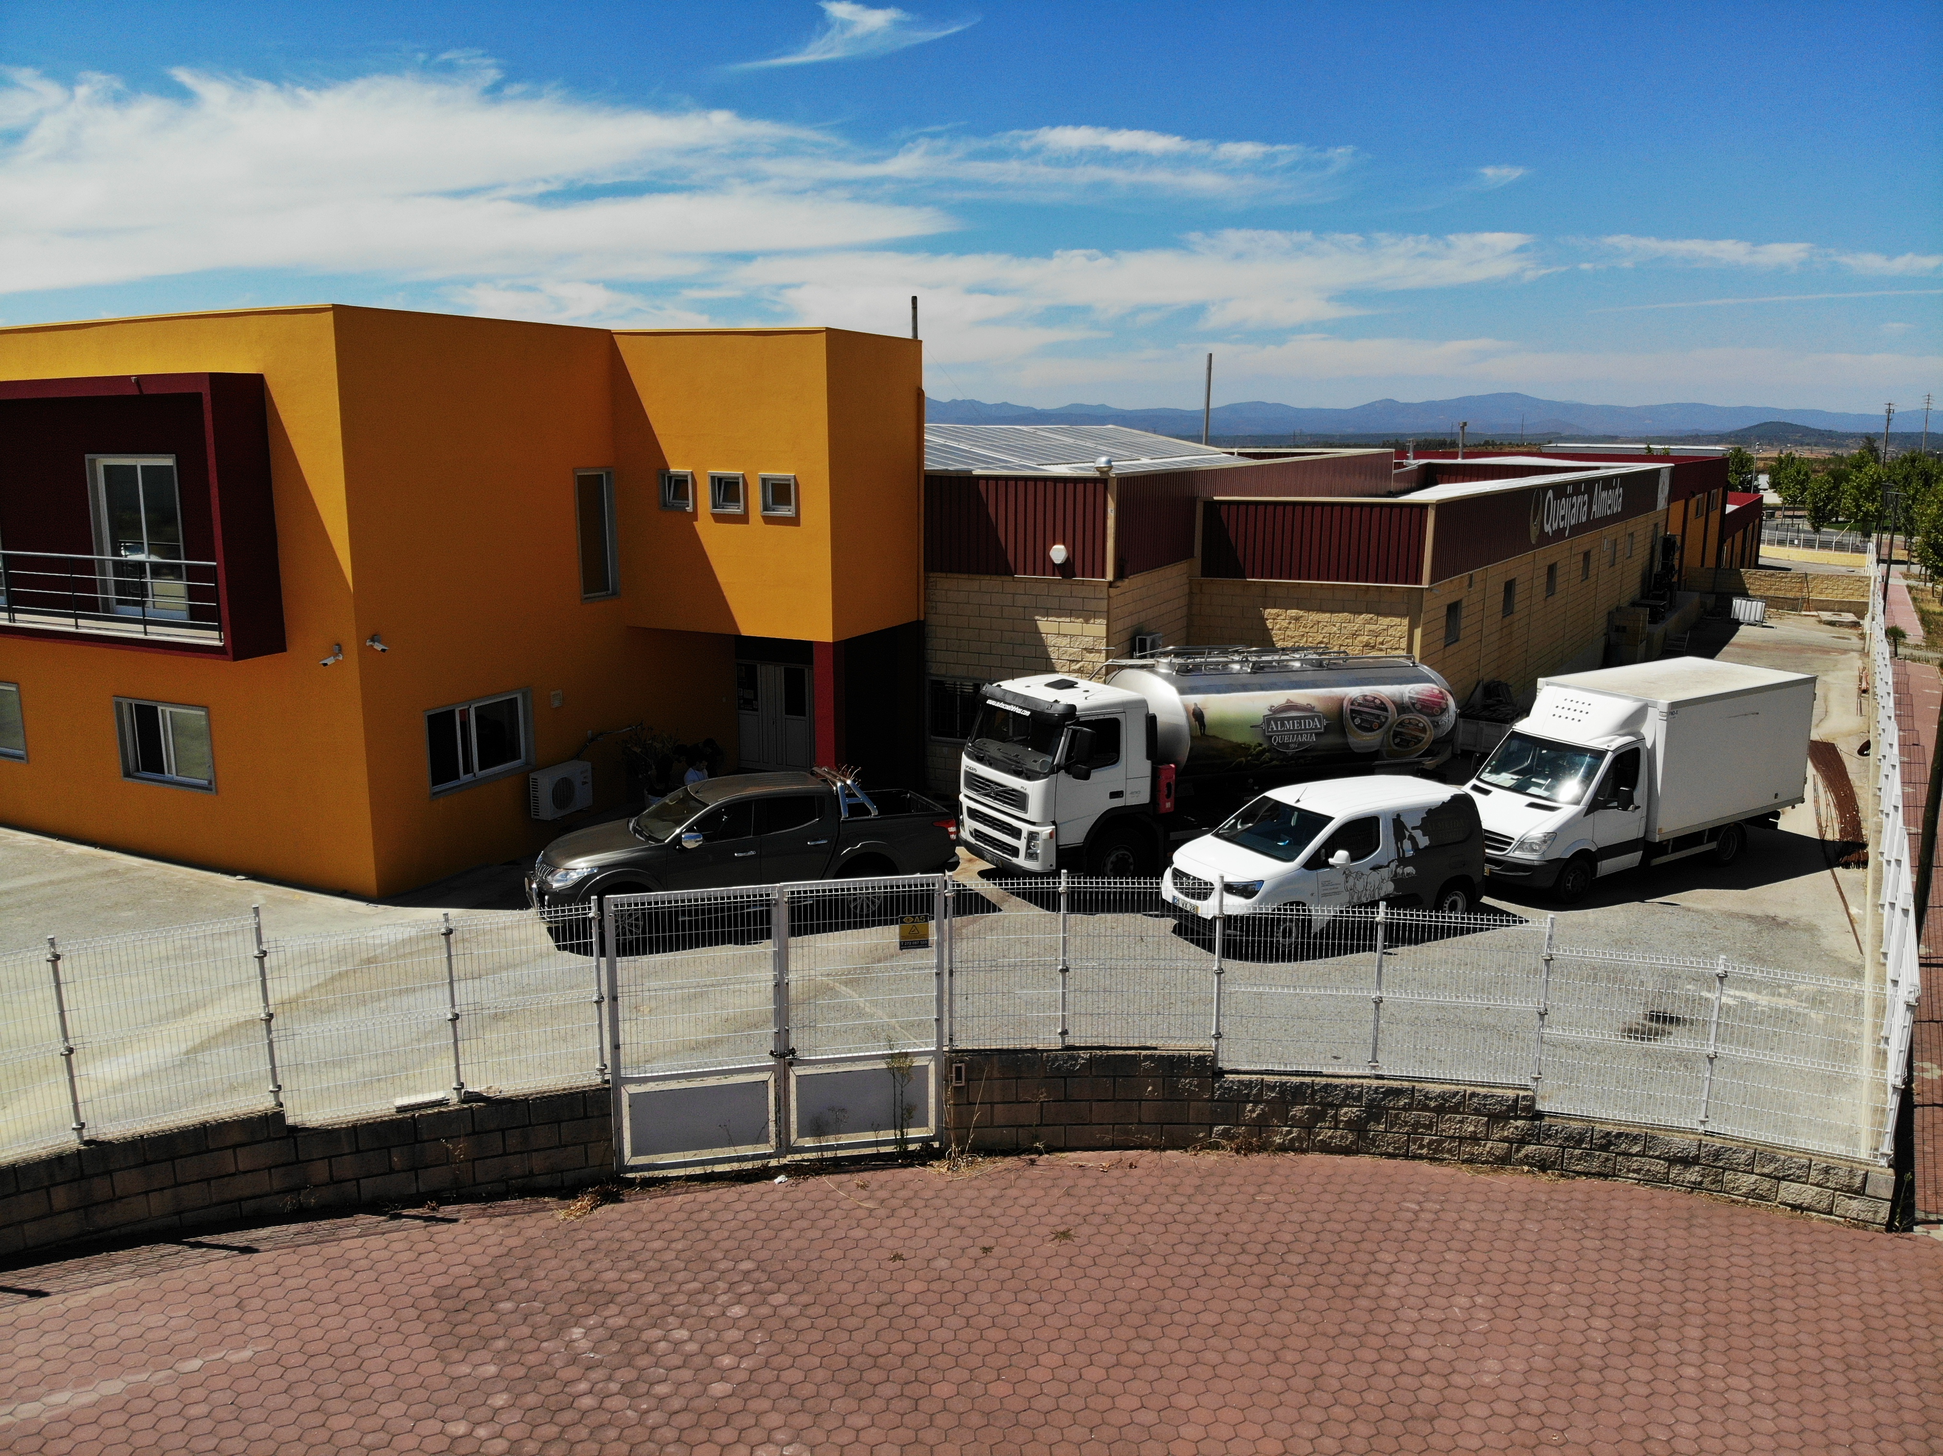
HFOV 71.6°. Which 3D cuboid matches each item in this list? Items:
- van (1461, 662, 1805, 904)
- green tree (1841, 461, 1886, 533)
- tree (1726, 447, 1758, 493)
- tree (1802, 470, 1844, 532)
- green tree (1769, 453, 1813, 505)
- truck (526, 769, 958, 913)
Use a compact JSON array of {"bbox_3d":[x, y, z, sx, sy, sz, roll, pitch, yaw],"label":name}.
[{"bbox_3d":[10.074,0.725,20.830,6.480,2.830,2.140,-7,14,-30],"label":"van"},{"bbox_3d":[56.740,-14.650,85.830,3.100,4.680,3.100,8,15,32],"label":"green tree"},{"bbox_3d":[66.780,-22.010,116.970,3.000,4.930,3.000,7,14,29],"label":"tree"},{"bbox_3d":[54.880,-14.560,86.870,2.900,4.110,2.900,8,14,31],"label":"tree"},{"bbox_3d":[58.800,-17.230,96.520,3.200,5.040,3.200,7,14,30],"label":"green tree"},{"bbox_3d":[-2.920,1.612,17.740,5.300,1.790,1.840,-4,13,-20],"label":"truck"}]

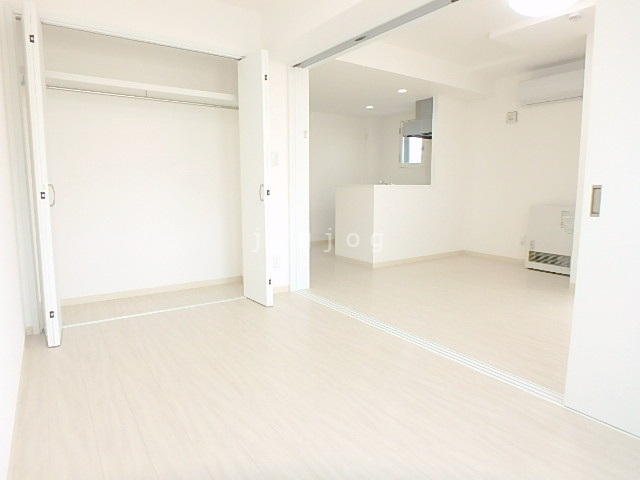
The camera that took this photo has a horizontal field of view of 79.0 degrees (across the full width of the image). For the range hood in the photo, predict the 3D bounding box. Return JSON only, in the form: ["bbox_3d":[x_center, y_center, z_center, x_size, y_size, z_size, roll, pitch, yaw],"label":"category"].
[{"bbox_3d":[1.625,-1.722,5.585,0.600,0.468,0.600,-6,10,-35],"label":"range hood"}]

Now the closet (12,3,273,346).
[{"bbox_3d":[-1.318,-0.465,3.101,1.638,2.059,1.007,-4,8,-32],"label":"closet"}]

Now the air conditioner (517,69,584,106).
[{"bbox_3d":[2.683,-1.692,4.380,0.250,0.285,0.795,-6,10,-35],"label":"air conditioner"}]

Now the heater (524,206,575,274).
[{"bbox_3d":[2.758,-0.003,4.402,0.280,0.752,0.680,-6,10,-35],"label":"heater"}]

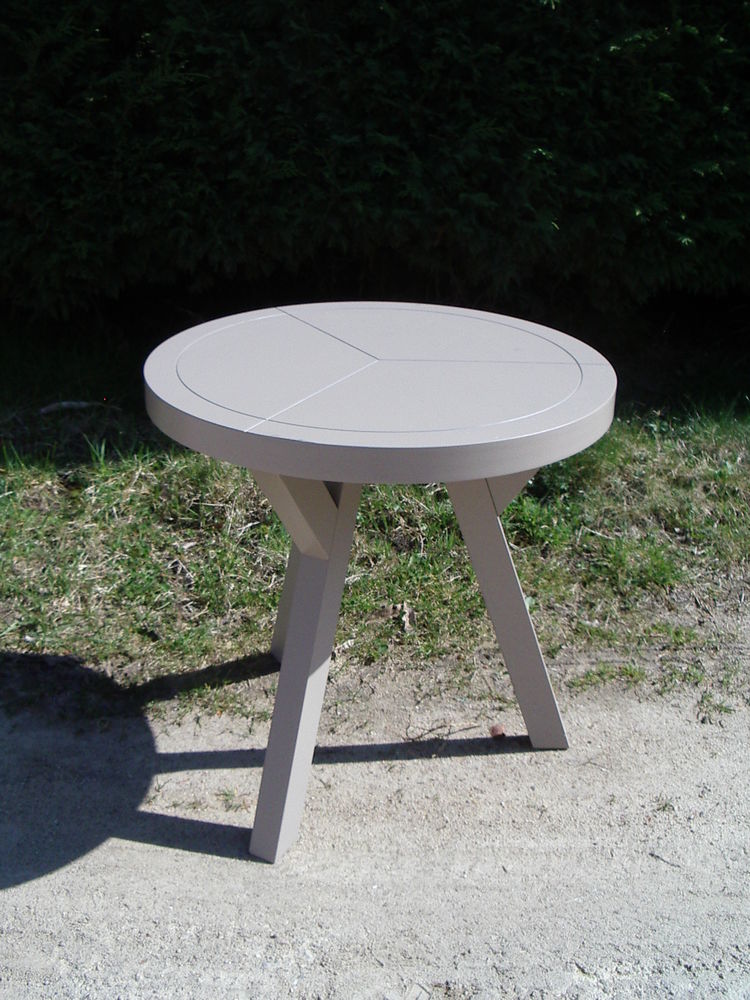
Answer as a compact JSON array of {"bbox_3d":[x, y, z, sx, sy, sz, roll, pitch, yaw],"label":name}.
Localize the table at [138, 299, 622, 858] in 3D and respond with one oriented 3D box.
[{"bbox_3d":[0.001,0.117,1.933,0.750,0.748,0.750,1,25,0],"label":"table"}]

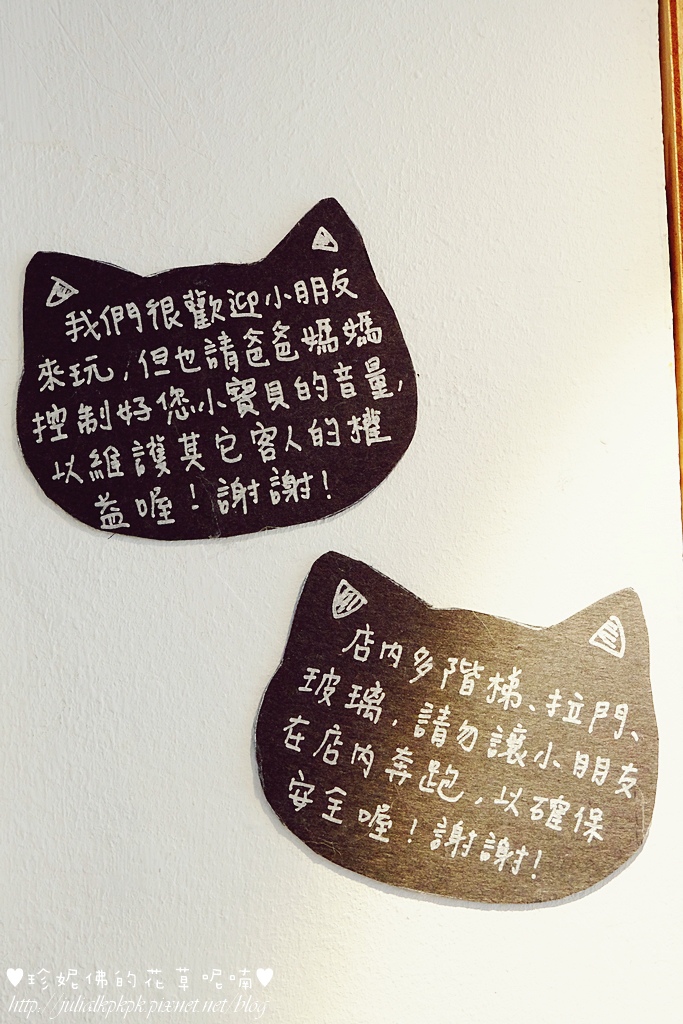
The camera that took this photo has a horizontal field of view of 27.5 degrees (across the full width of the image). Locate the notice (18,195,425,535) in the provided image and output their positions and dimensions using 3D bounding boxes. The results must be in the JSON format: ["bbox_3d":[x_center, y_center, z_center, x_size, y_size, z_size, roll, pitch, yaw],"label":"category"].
[{"bbox_3d":[-0.072,-0.074,0.771,0.222,0.178,0.006,-10,-6,-1],"label":"notice"}]

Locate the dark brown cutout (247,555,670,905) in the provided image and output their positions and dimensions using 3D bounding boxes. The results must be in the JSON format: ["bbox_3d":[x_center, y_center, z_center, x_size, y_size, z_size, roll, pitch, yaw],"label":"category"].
[{"bbox_3d":[0.064,0.116,0.751,0.215,0.178,0.006,9,-6,1],"label":"dark brown cutout"}]

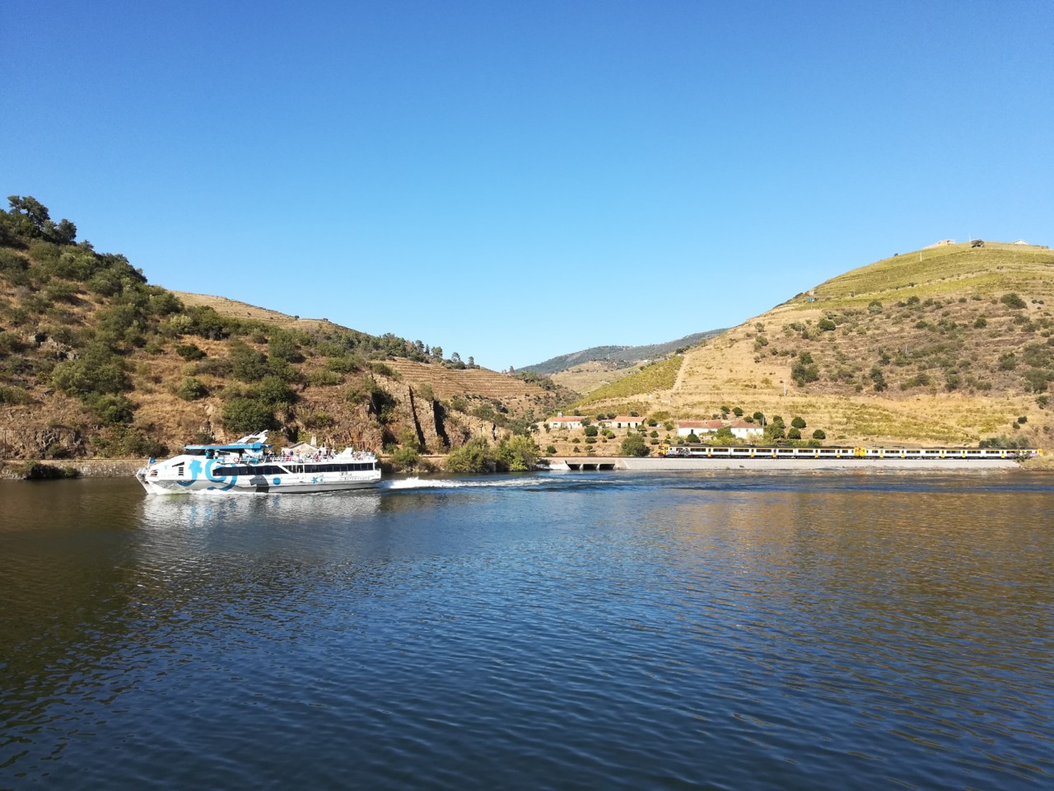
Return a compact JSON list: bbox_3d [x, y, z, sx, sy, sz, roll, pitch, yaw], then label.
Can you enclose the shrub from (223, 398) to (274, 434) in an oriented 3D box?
[{"bbox_3d":[-70.418,5.097,200.000,11.800,8.600,9.500,2,-4,-19],"label":"shrub"}]

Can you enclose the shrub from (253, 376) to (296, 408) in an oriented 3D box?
[{"bbox_3d":[-67.049,-1.207,211.000,10.500,8.000,8.500,1,-4,-18],"label":"shrub"}]

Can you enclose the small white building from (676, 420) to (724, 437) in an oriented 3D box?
[{"bbox_3d":[60.650,11.380,277.000,16.130,6.340,8.000,1,-4,-5],"label":"small white building"}]

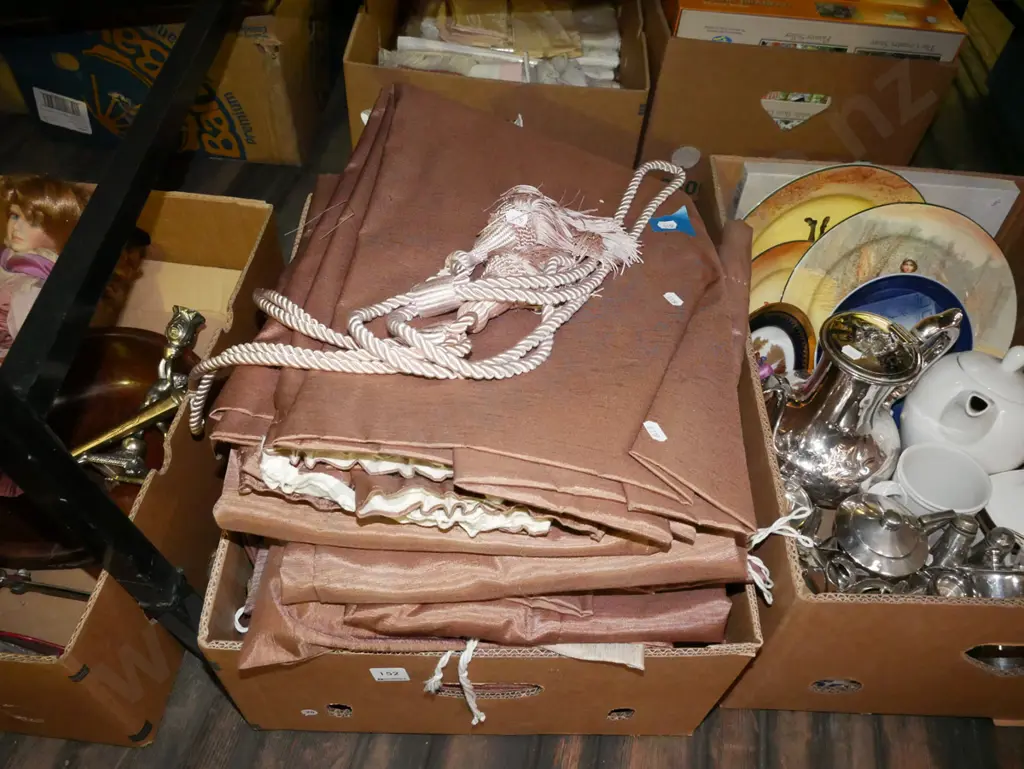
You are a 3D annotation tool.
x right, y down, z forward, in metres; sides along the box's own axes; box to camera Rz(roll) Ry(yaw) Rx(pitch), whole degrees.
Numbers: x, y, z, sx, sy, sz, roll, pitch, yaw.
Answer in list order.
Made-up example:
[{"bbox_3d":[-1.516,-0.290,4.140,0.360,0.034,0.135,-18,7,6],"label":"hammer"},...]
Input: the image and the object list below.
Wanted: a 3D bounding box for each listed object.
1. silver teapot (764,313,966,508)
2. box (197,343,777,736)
[{"bbox_3d":[0.343,0.035,0.863,0.222,0.231,0.135,-20,50,-12],"label":"silver teapot"},{"bbox_3d":[-0.025,0.053,0.809,0.390,0.203,0.493,2,51,-2],"label":"box"}]

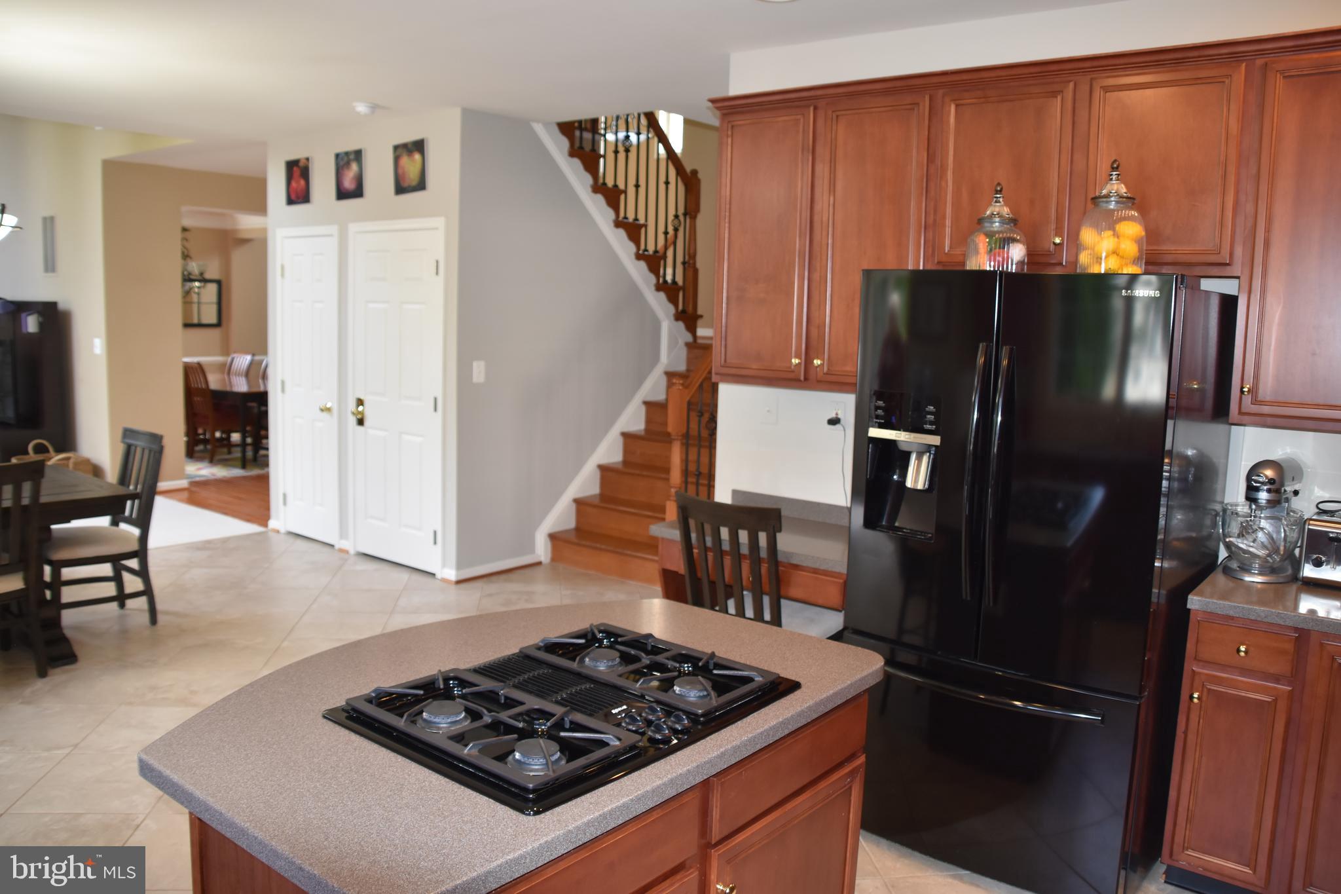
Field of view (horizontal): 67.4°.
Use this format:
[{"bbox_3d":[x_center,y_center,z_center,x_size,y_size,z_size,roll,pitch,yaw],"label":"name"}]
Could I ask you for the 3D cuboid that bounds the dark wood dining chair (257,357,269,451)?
[{"bbox_3d":[-4.715,-0.488,11.340,0.480,1.010,0.560,8,9,38],"label":"dark wood dining chair"}]

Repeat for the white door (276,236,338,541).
[{"bbox_3d":[-2.438,-0.400,6.806,0.685,2.100,0.070,8,9,38],"label":"white door"}]

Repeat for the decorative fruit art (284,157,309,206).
[{"bbox_3d":[-2.449,-1.747,6.641,0.280,0.288,0.026,8,9,38],"label":"decorative fruit art"}]

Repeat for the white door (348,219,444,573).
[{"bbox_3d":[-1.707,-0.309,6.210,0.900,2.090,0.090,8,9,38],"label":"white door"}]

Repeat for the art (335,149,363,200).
[{"bbox_3d":[-1.995,-1.693,6.288,0.287,0.288,0.026,8,9,38],"label":"art"}]

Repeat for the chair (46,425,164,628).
[{"bbox_3d":[-2.866,0.429,4.958,0.465,0.955,0.550,8,9,38],"label":"chair"}]

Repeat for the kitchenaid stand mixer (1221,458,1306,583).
[{"bbox_3d":[1.909,0.221,3.201,0.360,0.360,0.250,-5,10,-44],"label":"kitchenaid stand mixer"}]

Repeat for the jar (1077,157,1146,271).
[{"bbox_3d":[1.262,-0.634,2.876,0.197,0.370,0.197,8,9,38],"label":"jar"}]

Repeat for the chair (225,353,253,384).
[{"bbox_3d":[-5.127,-0.581,11.586,0.480,1.030,0.560,8,9,38],"label":"chair"}]

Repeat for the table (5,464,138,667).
[{"bbox_3d":[-3.389,0.596,4.157,1.100,0.755,1.850,8,9,38],"label":"table"}]

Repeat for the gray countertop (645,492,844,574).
[{"bbox_3d":[0.513,0.329,3.994,1.030,0.125,0.610,8,9,38],"label":"gray countertop"}]

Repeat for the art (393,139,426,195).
[{"bbox_3d":[-1.530,-1.642,5.912,0.300,0.295,0.030,8,9,38],"label":"art"}]

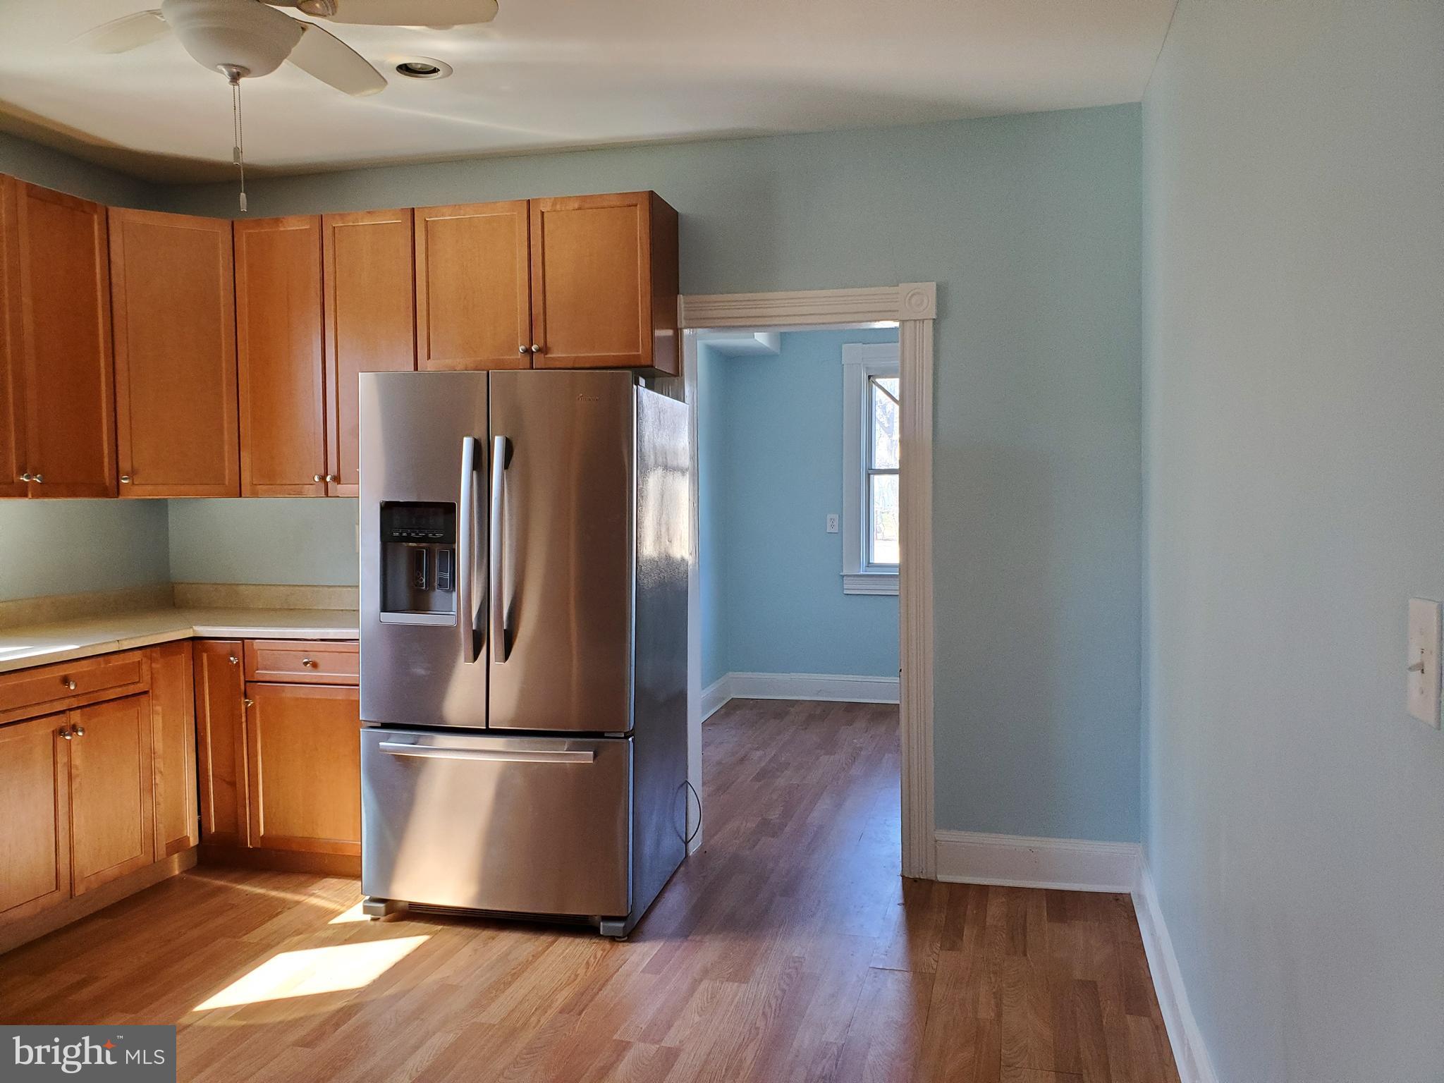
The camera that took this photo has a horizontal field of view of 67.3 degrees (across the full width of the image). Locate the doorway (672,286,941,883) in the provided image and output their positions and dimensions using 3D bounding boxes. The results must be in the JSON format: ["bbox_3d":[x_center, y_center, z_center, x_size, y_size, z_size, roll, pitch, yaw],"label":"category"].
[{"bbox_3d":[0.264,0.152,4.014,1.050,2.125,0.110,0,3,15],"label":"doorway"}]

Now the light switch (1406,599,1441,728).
[{"bbox_3d":[0.726,0.125,1.123,0.015,0.124,0.085,0,3,15],"label":"light switch"}]

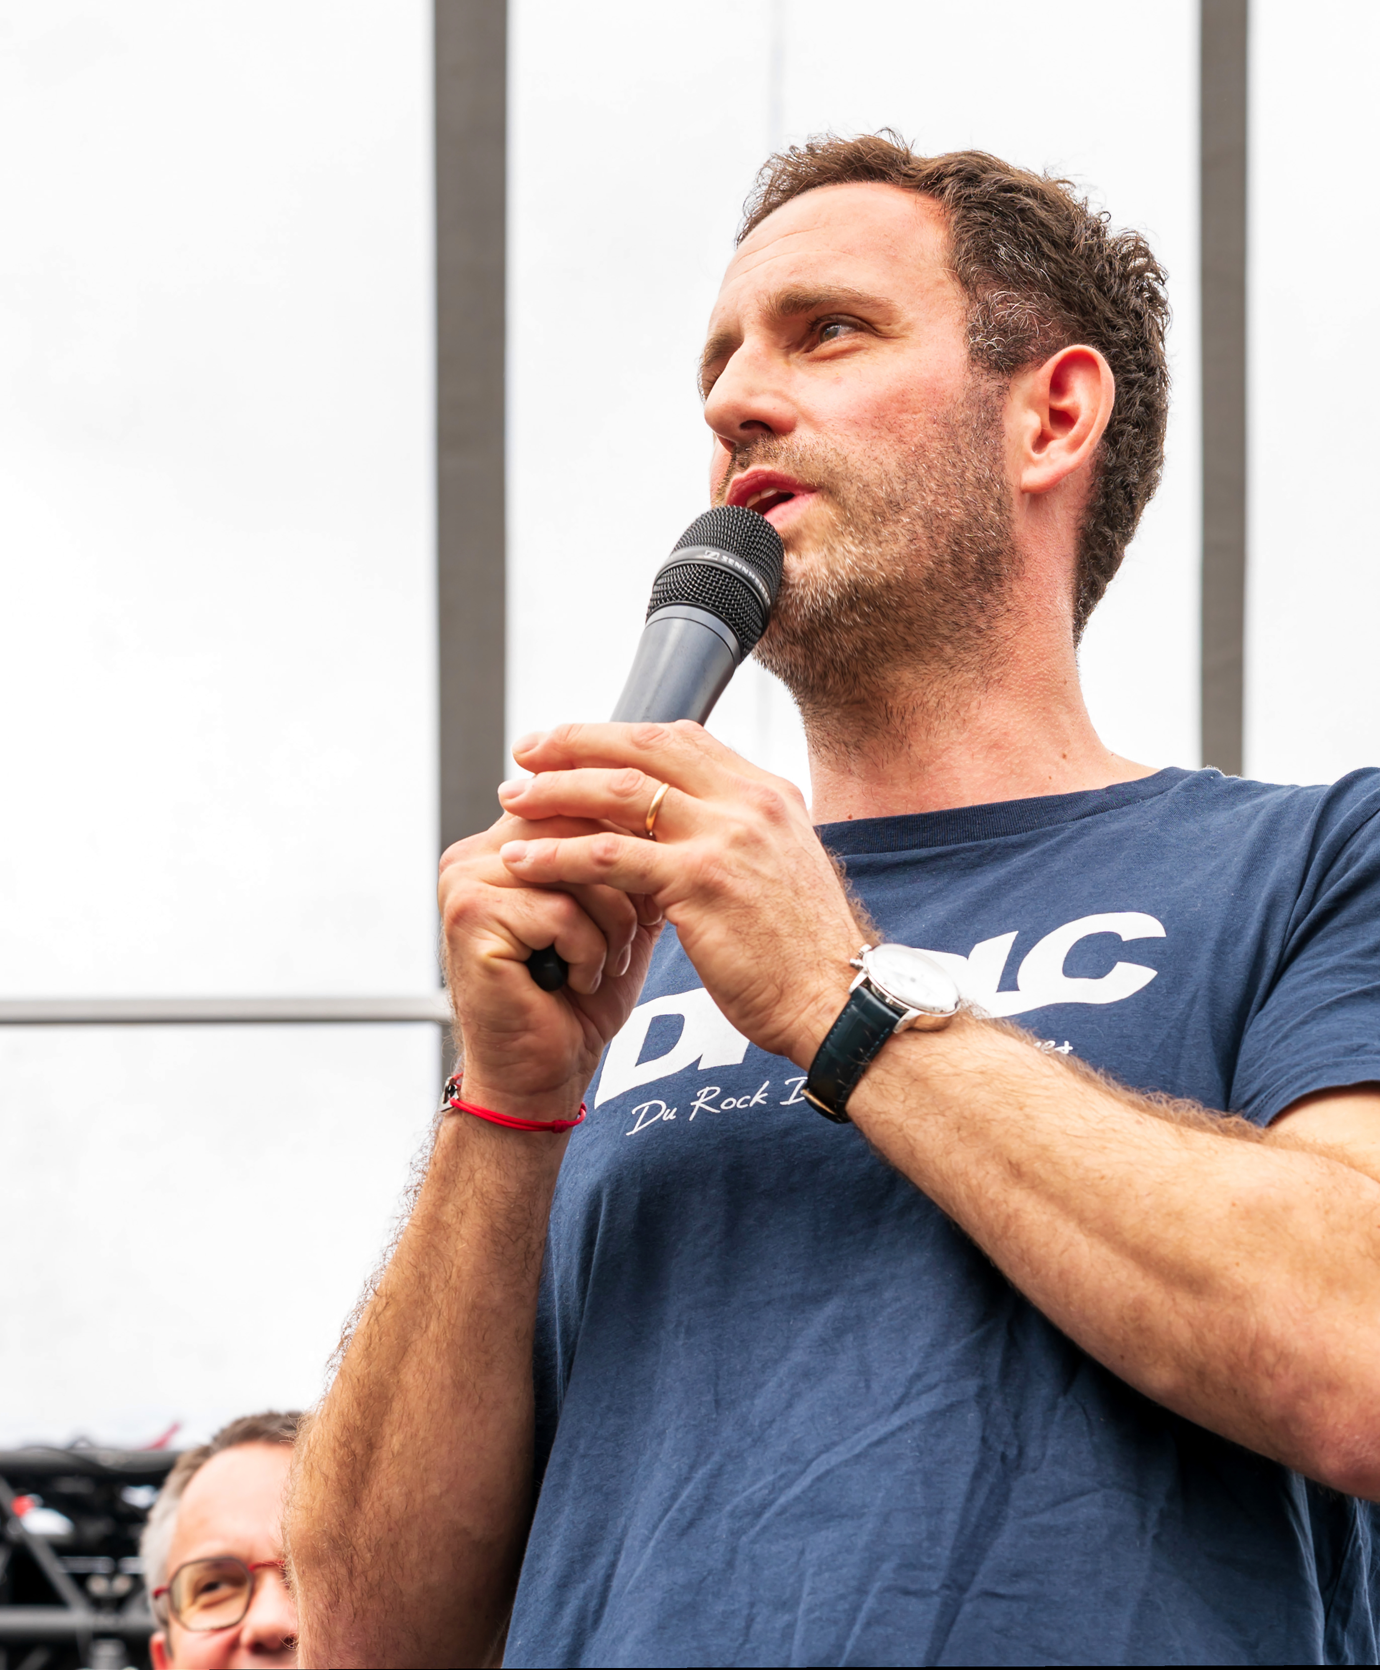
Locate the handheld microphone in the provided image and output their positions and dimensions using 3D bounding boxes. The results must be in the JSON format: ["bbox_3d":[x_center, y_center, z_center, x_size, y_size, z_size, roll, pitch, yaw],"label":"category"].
[{"bbox_3d":[-0.018,-0.035,1.798,0.050,0.238,0.050,-6,-44,34],"label":"handheld microphone"}]

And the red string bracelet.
[{"bbox_3d":[-0.070,0.106,1.770,0.060,0.014,0.048,7,24,-6],"label":"red string bracelet"}]

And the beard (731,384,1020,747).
[{"bbox_3d":[0.050,-0.126,1.885,0.110,0.135,0.145,23,-31,-36],"label":"beard"}]

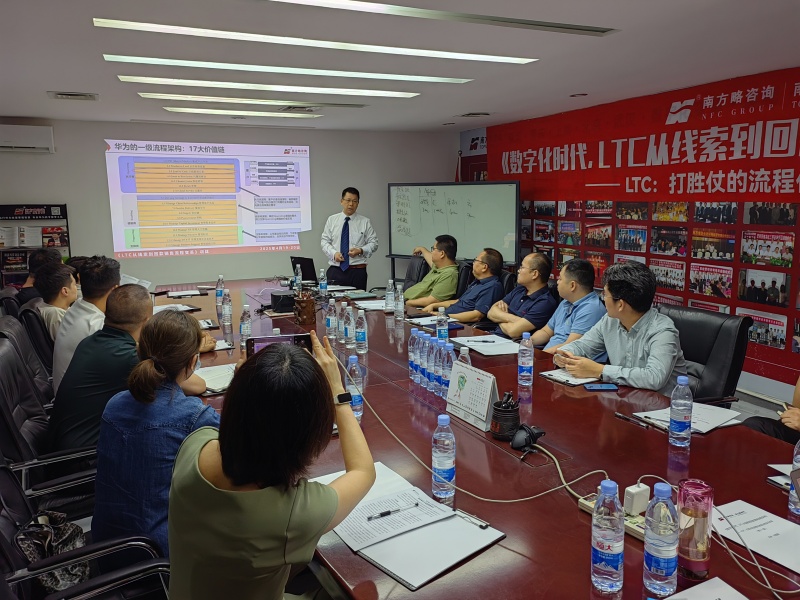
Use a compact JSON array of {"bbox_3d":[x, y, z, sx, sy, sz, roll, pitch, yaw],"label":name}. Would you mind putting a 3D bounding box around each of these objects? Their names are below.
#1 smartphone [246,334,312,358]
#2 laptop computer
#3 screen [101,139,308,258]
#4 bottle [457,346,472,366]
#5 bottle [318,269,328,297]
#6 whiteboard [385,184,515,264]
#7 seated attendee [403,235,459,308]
[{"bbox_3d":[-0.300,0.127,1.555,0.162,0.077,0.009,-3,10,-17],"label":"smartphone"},{"bbox_3d":[-0.850,-0.300,6.139,0.330,0.240,0.280,8,13,42],"label":"laptop computer"},{"bbox_3d":[-2.304,-1.262,7.828,2.430,1.380,0.030,-4,10,-23],"label":"screen"},{"bbox_3d":[0.255,0.301,2.489,0.064,0.226,0.064,-5,10,-23],"label":"bottle"},{"bbox_3d":[-0.658,-0.148,5.342,0.066,0.226,0.066,-4,10,-23],"label":"bottle"},{"bbox_3d":[0.603,-0.936,7.500,1.780,0.930,0.040,6,11,33],"label":"whiteboard"},{"bbox_3d":[0.201,0.104,5.091,0.820,1.265,0.780,-3,10,-12],"label":"seated attendee"}]

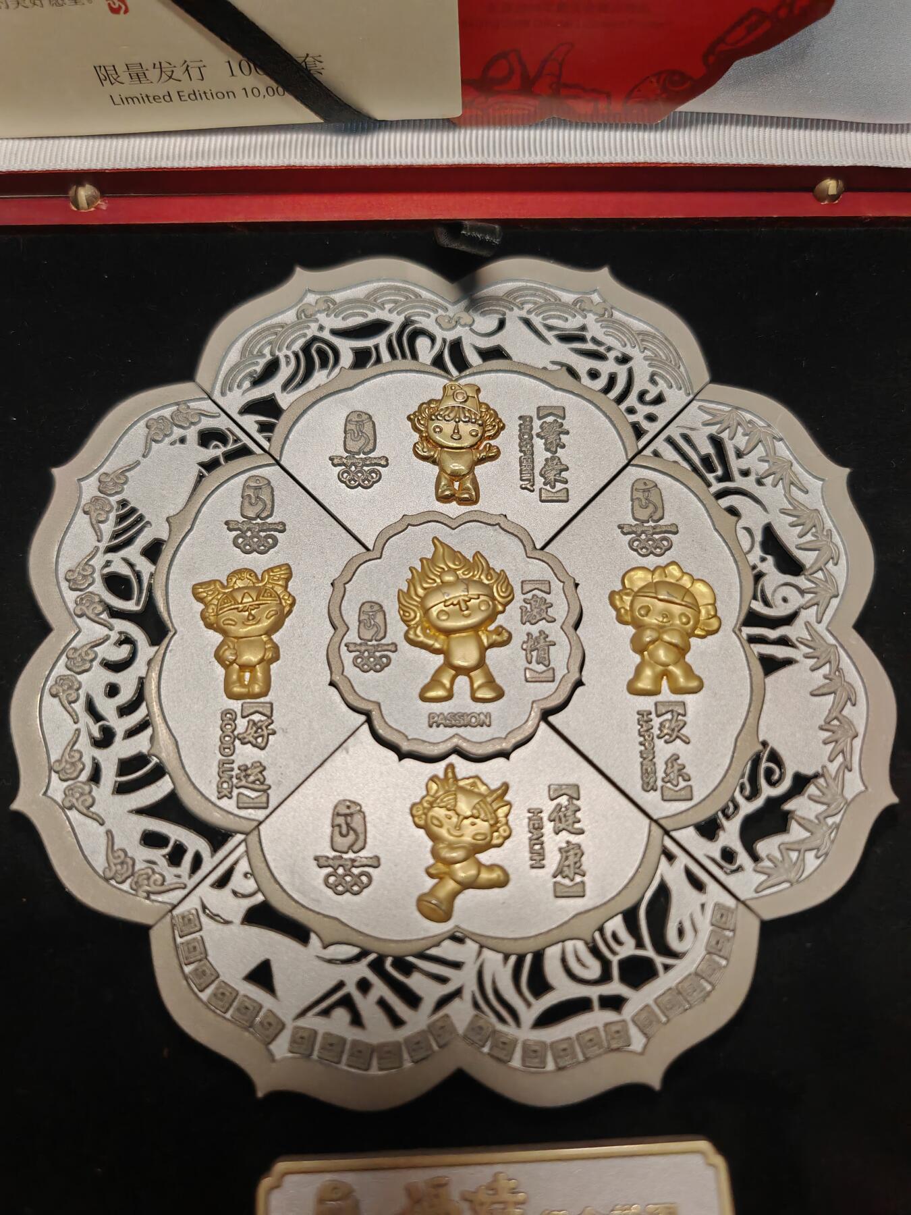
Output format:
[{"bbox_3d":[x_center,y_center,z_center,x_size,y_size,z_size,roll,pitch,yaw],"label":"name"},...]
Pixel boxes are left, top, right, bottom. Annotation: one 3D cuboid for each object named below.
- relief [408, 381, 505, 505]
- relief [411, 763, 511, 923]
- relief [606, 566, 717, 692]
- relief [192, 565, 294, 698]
[{"bbox_3d":[0.000,-0.039,0.221,0.022,0.004,0.032,0,74,-1],"label":"relief"},{"bbox_3d":[0.001,0.048,0.195,0.020,0.004,0.032,0,74,-1],"label":"relief"},{"bbox_3d":[0.046,0.004,0.209,0.022,0.004,0.031,0,74,-1],"label":"relief"},{"bbox_3d":[-0.046,0.005,0.207,0.021,0.004,0.031,0,74,-1],"label":"relief"}]

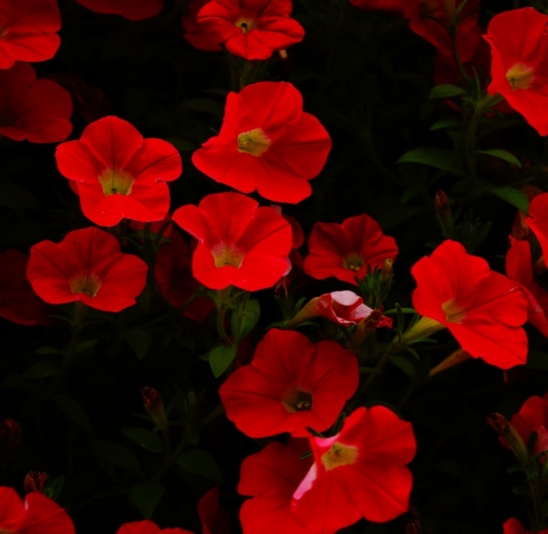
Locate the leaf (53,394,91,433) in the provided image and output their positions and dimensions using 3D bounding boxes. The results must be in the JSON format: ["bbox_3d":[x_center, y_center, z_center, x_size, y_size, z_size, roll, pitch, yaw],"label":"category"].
[{"bbox_3d":[-0.114,0.084,0.920,0.031,0.005,0.014,43,55,9],"label":"leaf"}]

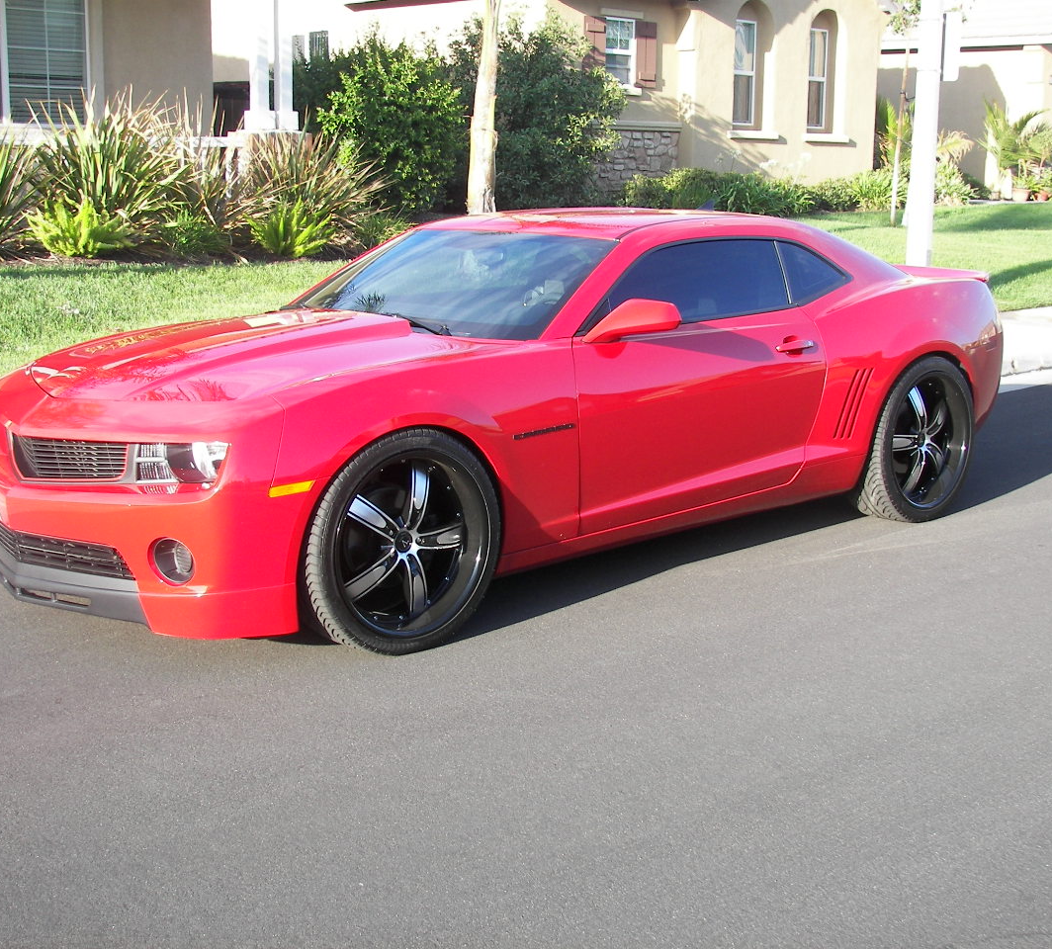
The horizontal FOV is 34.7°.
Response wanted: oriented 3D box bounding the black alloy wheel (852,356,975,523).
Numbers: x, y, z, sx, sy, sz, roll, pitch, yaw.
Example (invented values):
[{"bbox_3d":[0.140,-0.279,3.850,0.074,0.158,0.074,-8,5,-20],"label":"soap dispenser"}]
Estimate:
[{"bbox_3d":[1.633,-0.154,7.328,0.730,0.730,0.310,-10,12,-42],"label":"black alloy wheel"}]

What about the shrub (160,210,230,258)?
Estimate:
[{"bbox_3d":[-3.186,-2.319,16.200,0.680,0.460,0.620,-2,11,-11],"label":"shrub"}]

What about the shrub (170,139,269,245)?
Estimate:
[{"bbox_3d":[-2.958,-2.719,16.257,0.908,1.030,0.834,-1,10,-10],"label":"shrub"}]

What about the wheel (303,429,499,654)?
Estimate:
[{"bbox_3d":[-0.441,0.200,5.322,0.725,0.725,0.260,-9,14,-39],"label":"wheel"}]

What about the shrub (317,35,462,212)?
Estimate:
[{"bbox_3d":[-1.857,-4.765,22.800,1.900,2.320,1.750,-1,11,-5],"label":"shrub"}]

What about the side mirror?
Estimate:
[{"bbox_3d":[0.369,-0.535,5.761,0.260,0.165,0.240,-10,15,-42],"label":"side mirror"}]

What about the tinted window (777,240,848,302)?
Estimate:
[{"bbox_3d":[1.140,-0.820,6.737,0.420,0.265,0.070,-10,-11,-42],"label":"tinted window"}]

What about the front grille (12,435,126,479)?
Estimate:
[{"bbox_3d":[-1.541,-0.059,5.416,0.140,0.150,0.820,-10,12,-42],"label":"front grille"}]

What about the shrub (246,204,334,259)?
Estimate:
[{"bbox_3d":[-2.278,-2.379,16.384,0.824,0.538,0.757,-1,10,-8],"label":"shrub"}]

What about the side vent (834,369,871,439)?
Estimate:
[{"bbox_3d":[1.312,-0.290,6.791,0.260,0.285,0.050,-10,12,-42],"label":"side vent"}]

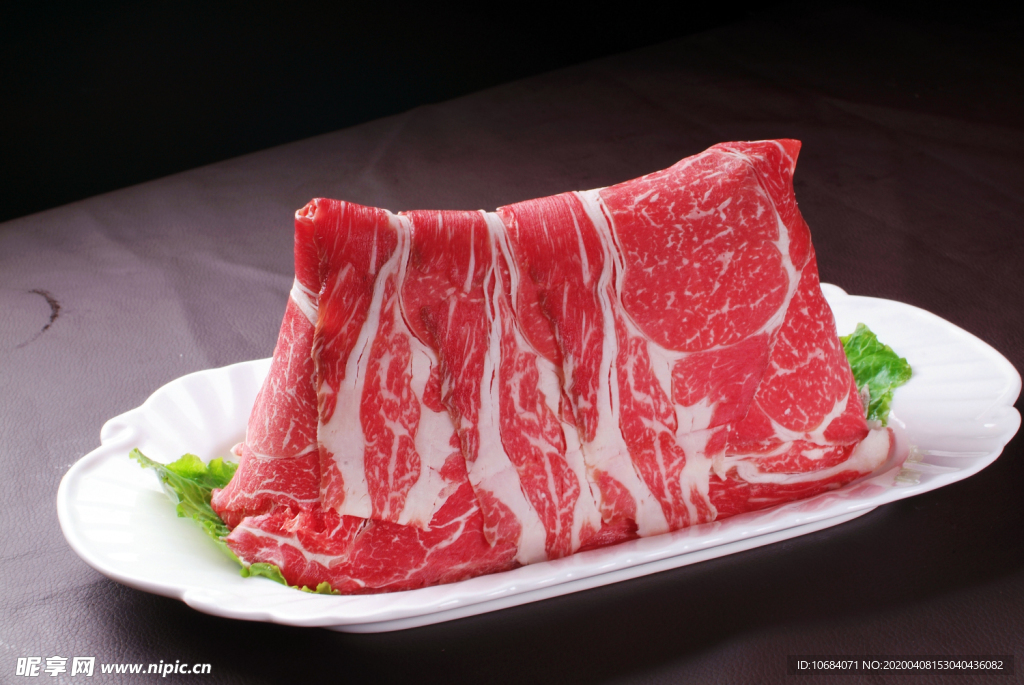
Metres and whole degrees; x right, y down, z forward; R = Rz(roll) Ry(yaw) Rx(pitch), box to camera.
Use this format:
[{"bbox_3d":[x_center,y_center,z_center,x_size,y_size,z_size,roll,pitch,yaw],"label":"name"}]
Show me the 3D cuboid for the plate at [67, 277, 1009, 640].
[{"bbox_3d":[0.018,0.048,0.868,0.398,0.032,0.231,-11,26,-20],"label":"plate"}]

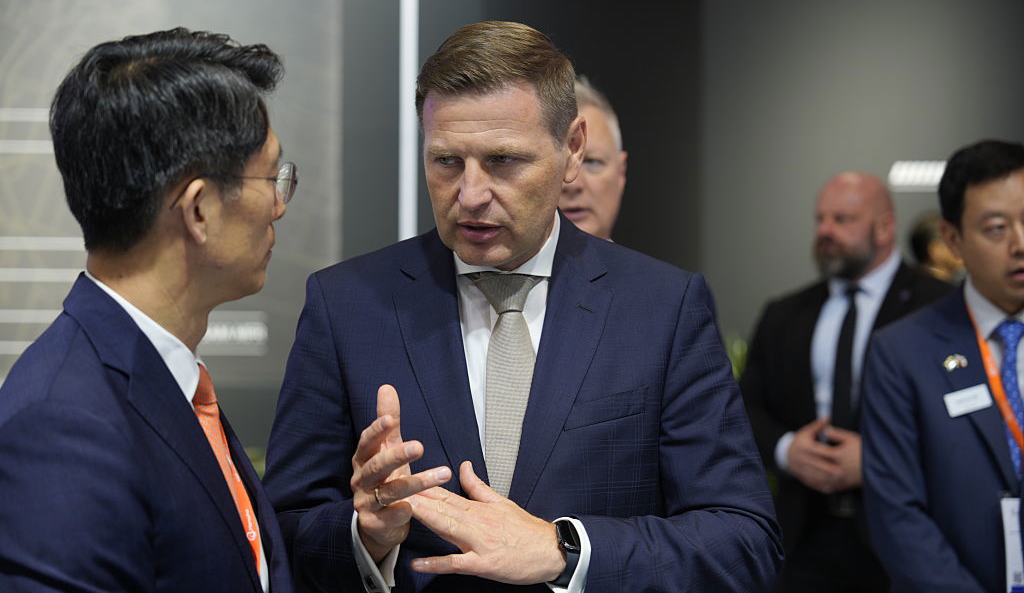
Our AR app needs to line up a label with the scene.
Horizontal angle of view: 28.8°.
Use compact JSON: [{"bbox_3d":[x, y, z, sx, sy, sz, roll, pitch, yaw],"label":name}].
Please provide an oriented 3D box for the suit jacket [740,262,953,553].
[{"bbox_3d":[0.797,0.300,4.580,0.590,0.790,0.370,0,0,25],"label":"suit jacket"}]

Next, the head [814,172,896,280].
[{"bbox_3d":[0.795,-0.163,4.600,0.215,0.248,0.175,0,0,-37],"label":"head"}]

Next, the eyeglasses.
[{"bbox_3d":[-0.272,-0.099,1.825,0.130,0.047,0.142,2,-1,-27],"label":"eyeglasses"}]

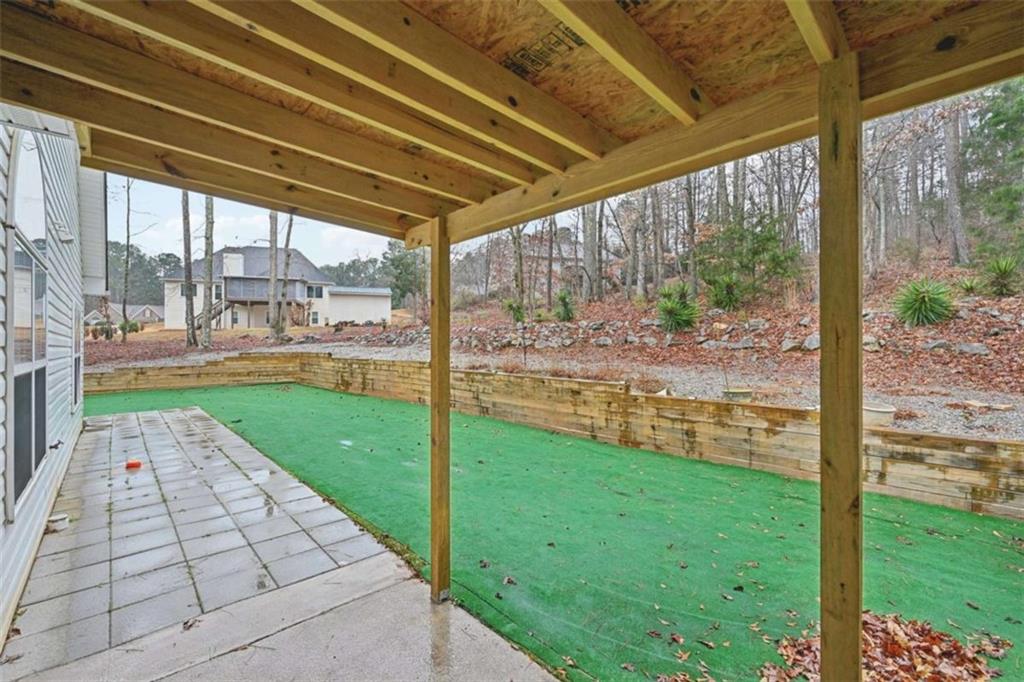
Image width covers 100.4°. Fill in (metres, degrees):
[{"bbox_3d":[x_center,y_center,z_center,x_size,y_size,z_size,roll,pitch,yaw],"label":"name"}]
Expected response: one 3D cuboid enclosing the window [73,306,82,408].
[{"bbox_3d":[-6.647,0.234,6.503,0.100,1.560,1.550,0,-1,-43],"label":"window"}]

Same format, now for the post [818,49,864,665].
[{"bbox_3d":[0.945,0.415,1.223,0.089,2.418,0.089,0,-1,-43],"label":"post"}]

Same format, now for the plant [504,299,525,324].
[{"bbox_3d":[0.058,-1.148,16.600,0.856,1.012,0.856,0,0,0],"label":"plant"}]

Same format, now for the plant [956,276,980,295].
[{"bbox_3d":[11.774,-1.431,11.000,0.423,0.464,0.423,0,-1,-43],"label":"plant"}]

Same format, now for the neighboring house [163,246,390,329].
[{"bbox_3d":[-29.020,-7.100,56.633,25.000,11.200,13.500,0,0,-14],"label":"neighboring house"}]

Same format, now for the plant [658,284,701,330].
[{"bbox_3d":[4.529,-0.938,11.600,1.115,1.306,1.115,0,0,21],"label":"plant"}]

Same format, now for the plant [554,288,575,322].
[{"bbox_3d":[1.822,-1.232,14.800,0.689,1.180,0.689,0,0,7],"label":"plant"}]

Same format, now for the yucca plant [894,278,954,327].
[{"bbox_3d":[8.414,-0.785,8.700,0.880,0.979,0.880,0,-1,44],"label":"yucca plant"}]

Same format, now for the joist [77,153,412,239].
[{"bbox_3d":[-1.363,-0.866,2.561,1.729,0.184,0.038,3,-2,-43],"label":"joist"}]

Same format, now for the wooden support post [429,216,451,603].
[{"bbox_3d":[-0.449,0.425,2.717,0.089,2.418,0.089,0,-1,-43],"label":"wooden support post"}]

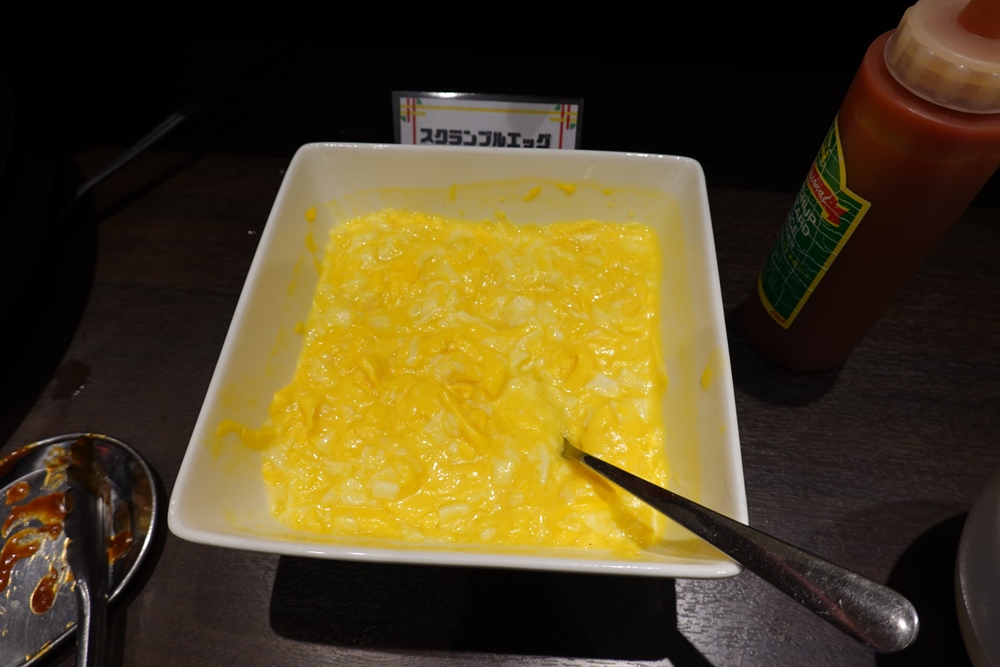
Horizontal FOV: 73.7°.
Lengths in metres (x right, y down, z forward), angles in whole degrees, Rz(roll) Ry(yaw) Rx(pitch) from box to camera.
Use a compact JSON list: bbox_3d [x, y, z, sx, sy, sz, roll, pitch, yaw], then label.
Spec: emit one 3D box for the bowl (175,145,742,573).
[{"bbox_3d":[-0.010,0.015,0.344,0.224,0.084,0.224,3,56,3],"label":"bowl"}]

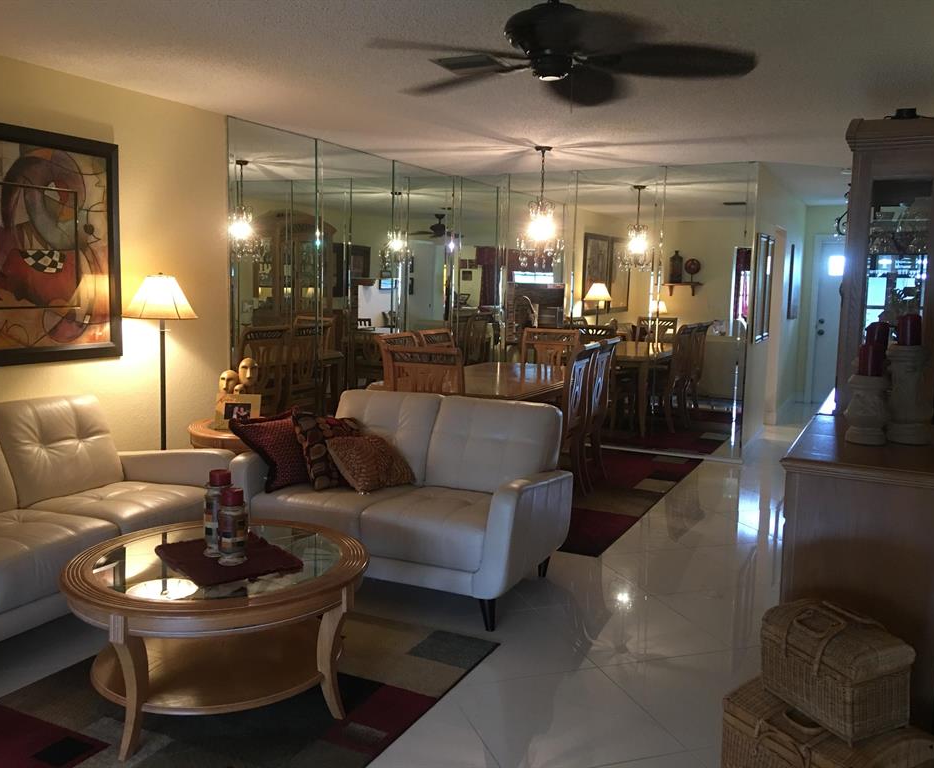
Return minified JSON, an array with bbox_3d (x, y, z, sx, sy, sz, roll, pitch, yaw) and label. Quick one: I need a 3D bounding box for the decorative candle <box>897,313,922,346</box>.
[{"bbox_3d":[1.575,-0.194,3.051,0.080,0.105,0.080,4,7,27],"label":"decorative candle"}]

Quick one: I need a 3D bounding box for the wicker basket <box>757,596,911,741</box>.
[{"bbox_3d":[0.982,0.744,2.279,0.216,0.240,0.320,-2,7,-24],"label":"wicker basket"}]

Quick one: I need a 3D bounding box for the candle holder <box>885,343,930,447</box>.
[{"bbox_3d":[1.684,0.034,3.241,0.140,0.375,0.140,4,7,26],"label":"candle holder"}]

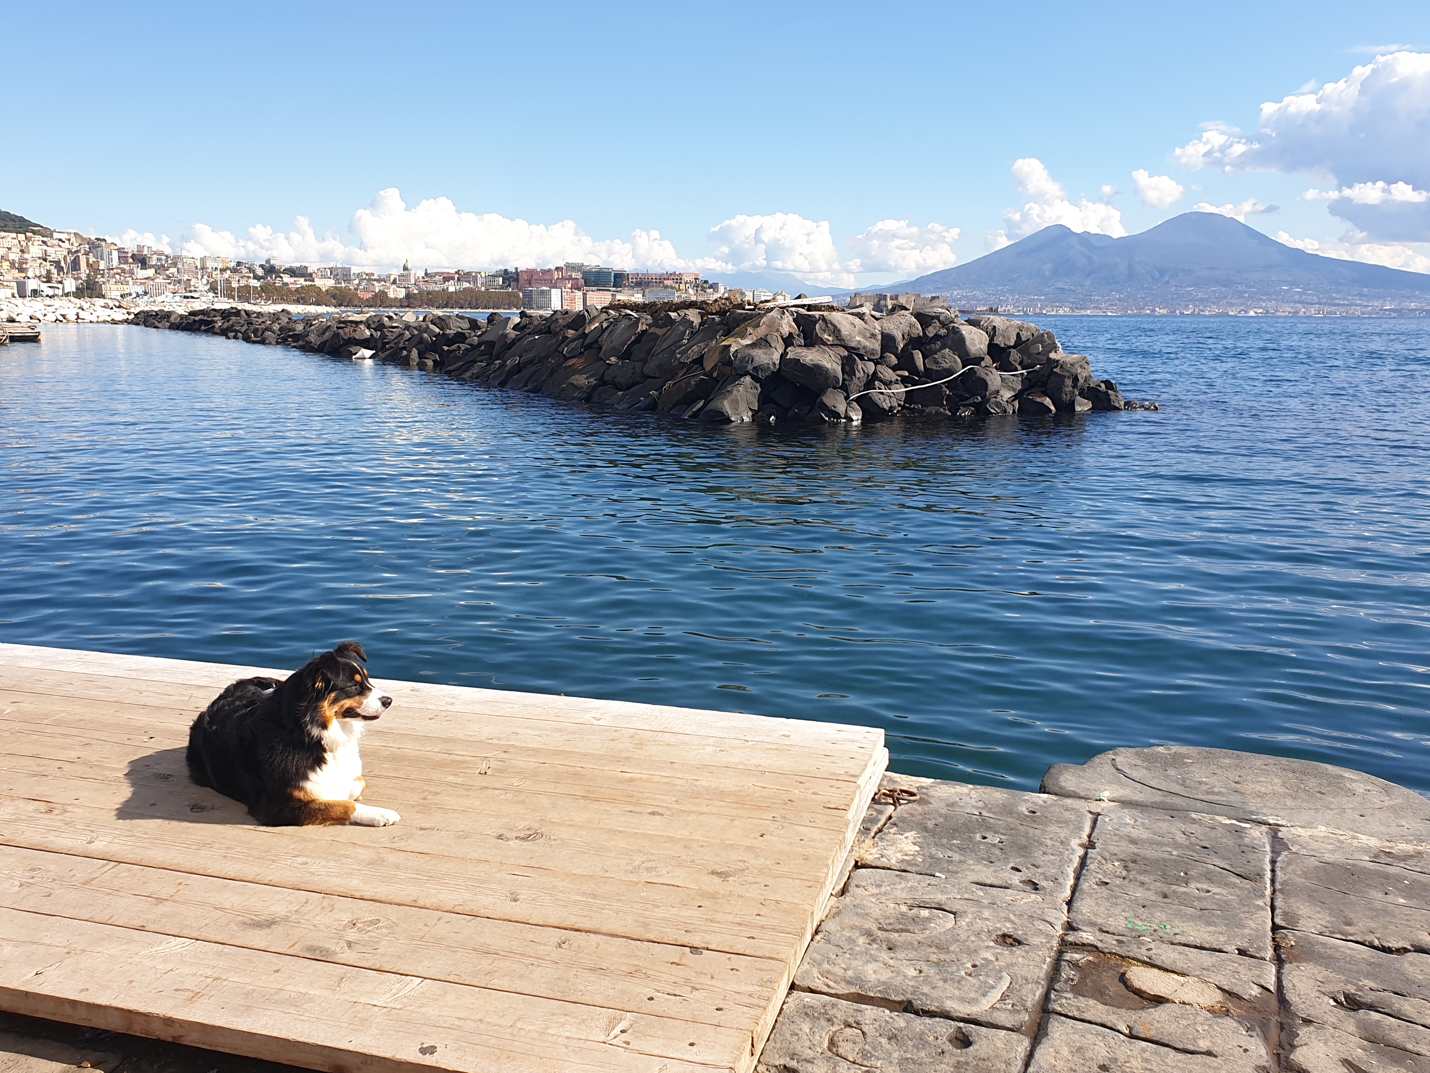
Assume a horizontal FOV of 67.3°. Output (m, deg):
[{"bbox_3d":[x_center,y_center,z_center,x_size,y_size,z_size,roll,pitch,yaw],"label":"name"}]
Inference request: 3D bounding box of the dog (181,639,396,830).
[{"bbox_3d":[-1.171,0.489,2.976,0.800,0.455,0.370,8,14,33],"label":"dog"}]

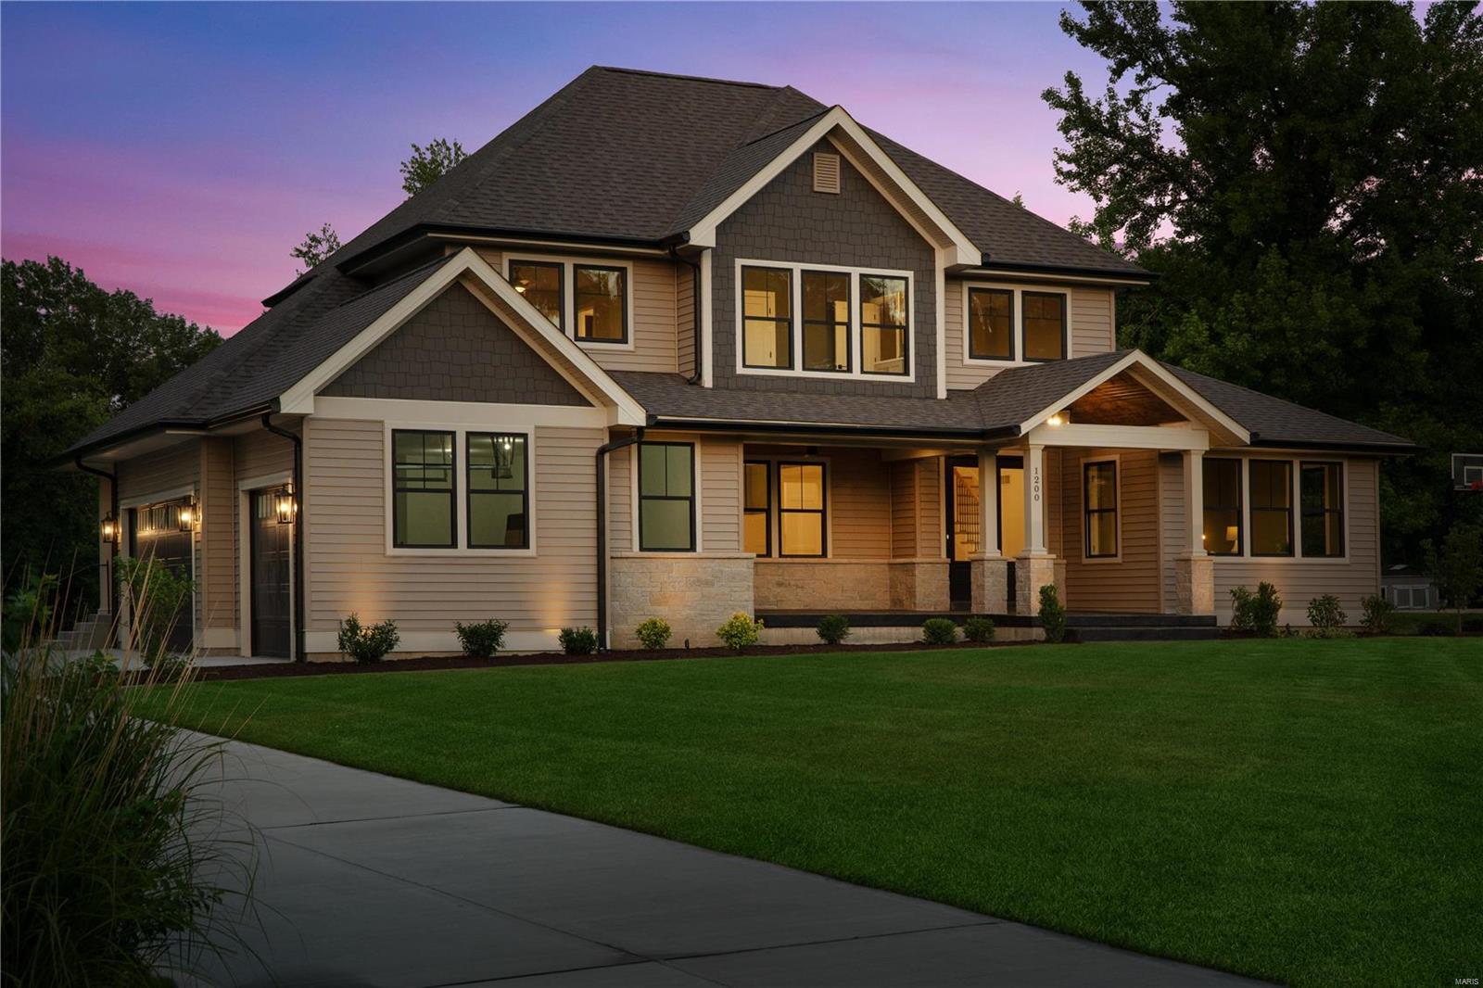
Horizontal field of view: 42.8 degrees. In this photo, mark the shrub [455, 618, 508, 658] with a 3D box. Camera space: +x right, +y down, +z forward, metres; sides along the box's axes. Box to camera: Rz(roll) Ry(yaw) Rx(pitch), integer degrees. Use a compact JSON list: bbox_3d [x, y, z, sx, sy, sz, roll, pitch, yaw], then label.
[{"bbox_3d":[-3.381,1.874,24.622,0.693,0.533,0.663,0,-2,-22],"label":"shrub"}]

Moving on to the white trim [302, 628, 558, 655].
[{"bbox_3d":[-3.854,1.980,25.412,4.002,0.273,0.050,1,-3,-25],"label":"white trim"}]

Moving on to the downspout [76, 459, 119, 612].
[{"bbox_3d":[-11.094,0.936,32.562,0.693,3.136,0.111,1,-2,-25],"label":"downspout"}]

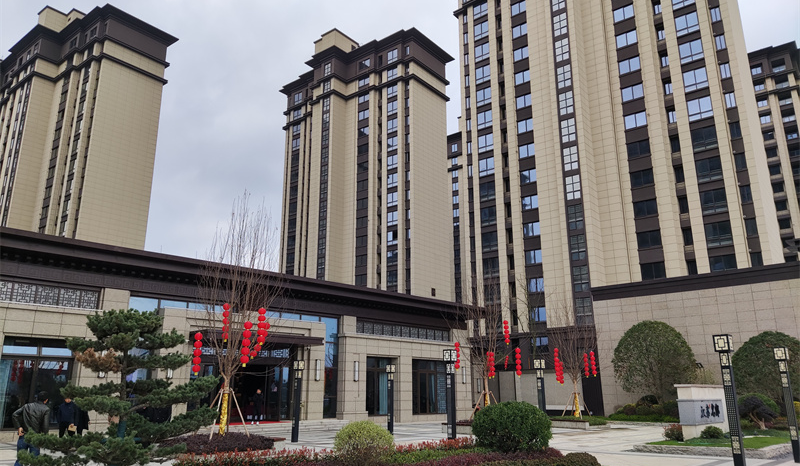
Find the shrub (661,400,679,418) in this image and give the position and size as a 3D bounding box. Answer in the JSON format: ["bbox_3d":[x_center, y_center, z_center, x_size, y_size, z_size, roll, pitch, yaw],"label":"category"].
[{"bbox_3d":[14.895,9.727,31.700,1.100,0.980,1.050,-13,-20,40],"label":"shrub"}]

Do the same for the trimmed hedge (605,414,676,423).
[{"bbox_3d":[13.140,9.822,30.800,4.691,0.420,1.000,-13,-20,40],"label":"trimmed hedge"}]

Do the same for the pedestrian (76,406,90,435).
[{"bbox_3d":[-9.727,5.795,17.701,0.520,1.660,0.350,-4,-16,14],"label":"pedestrian"}]

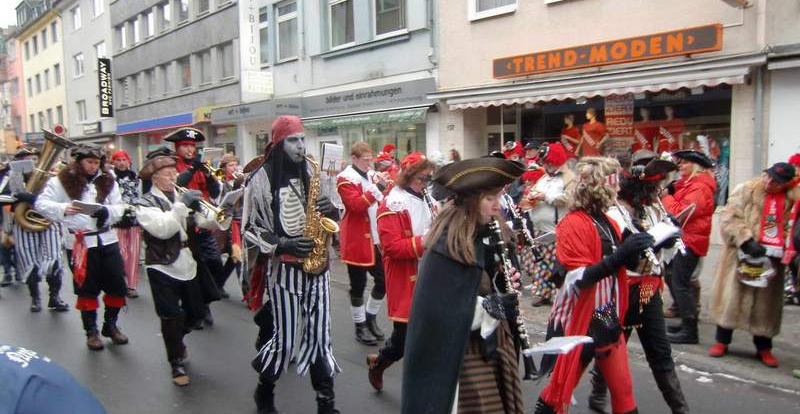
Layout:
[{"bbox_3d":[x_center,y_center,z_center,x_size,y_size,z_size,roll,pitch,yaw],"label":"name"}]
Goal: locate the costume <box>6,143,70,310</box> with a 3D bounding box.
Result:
[{"bbox_3d":[-4.073,0.253,6.267,0.580,1.820,0.500,-5,6,-43],"label":"costume"}]

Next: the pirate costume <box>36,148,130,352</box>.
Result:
[{"bbox_3d":[-2.800,0.342,4.950,0.740,1.790,0.580,-5,7,-41],"label":"pirate costume"}]

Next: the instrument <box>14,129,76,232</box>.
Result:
[{"bbox_3d":[-3.920,-0.273,6.186,0.420,1.000,0.460,6,-16,47],"label":"instrument"}]

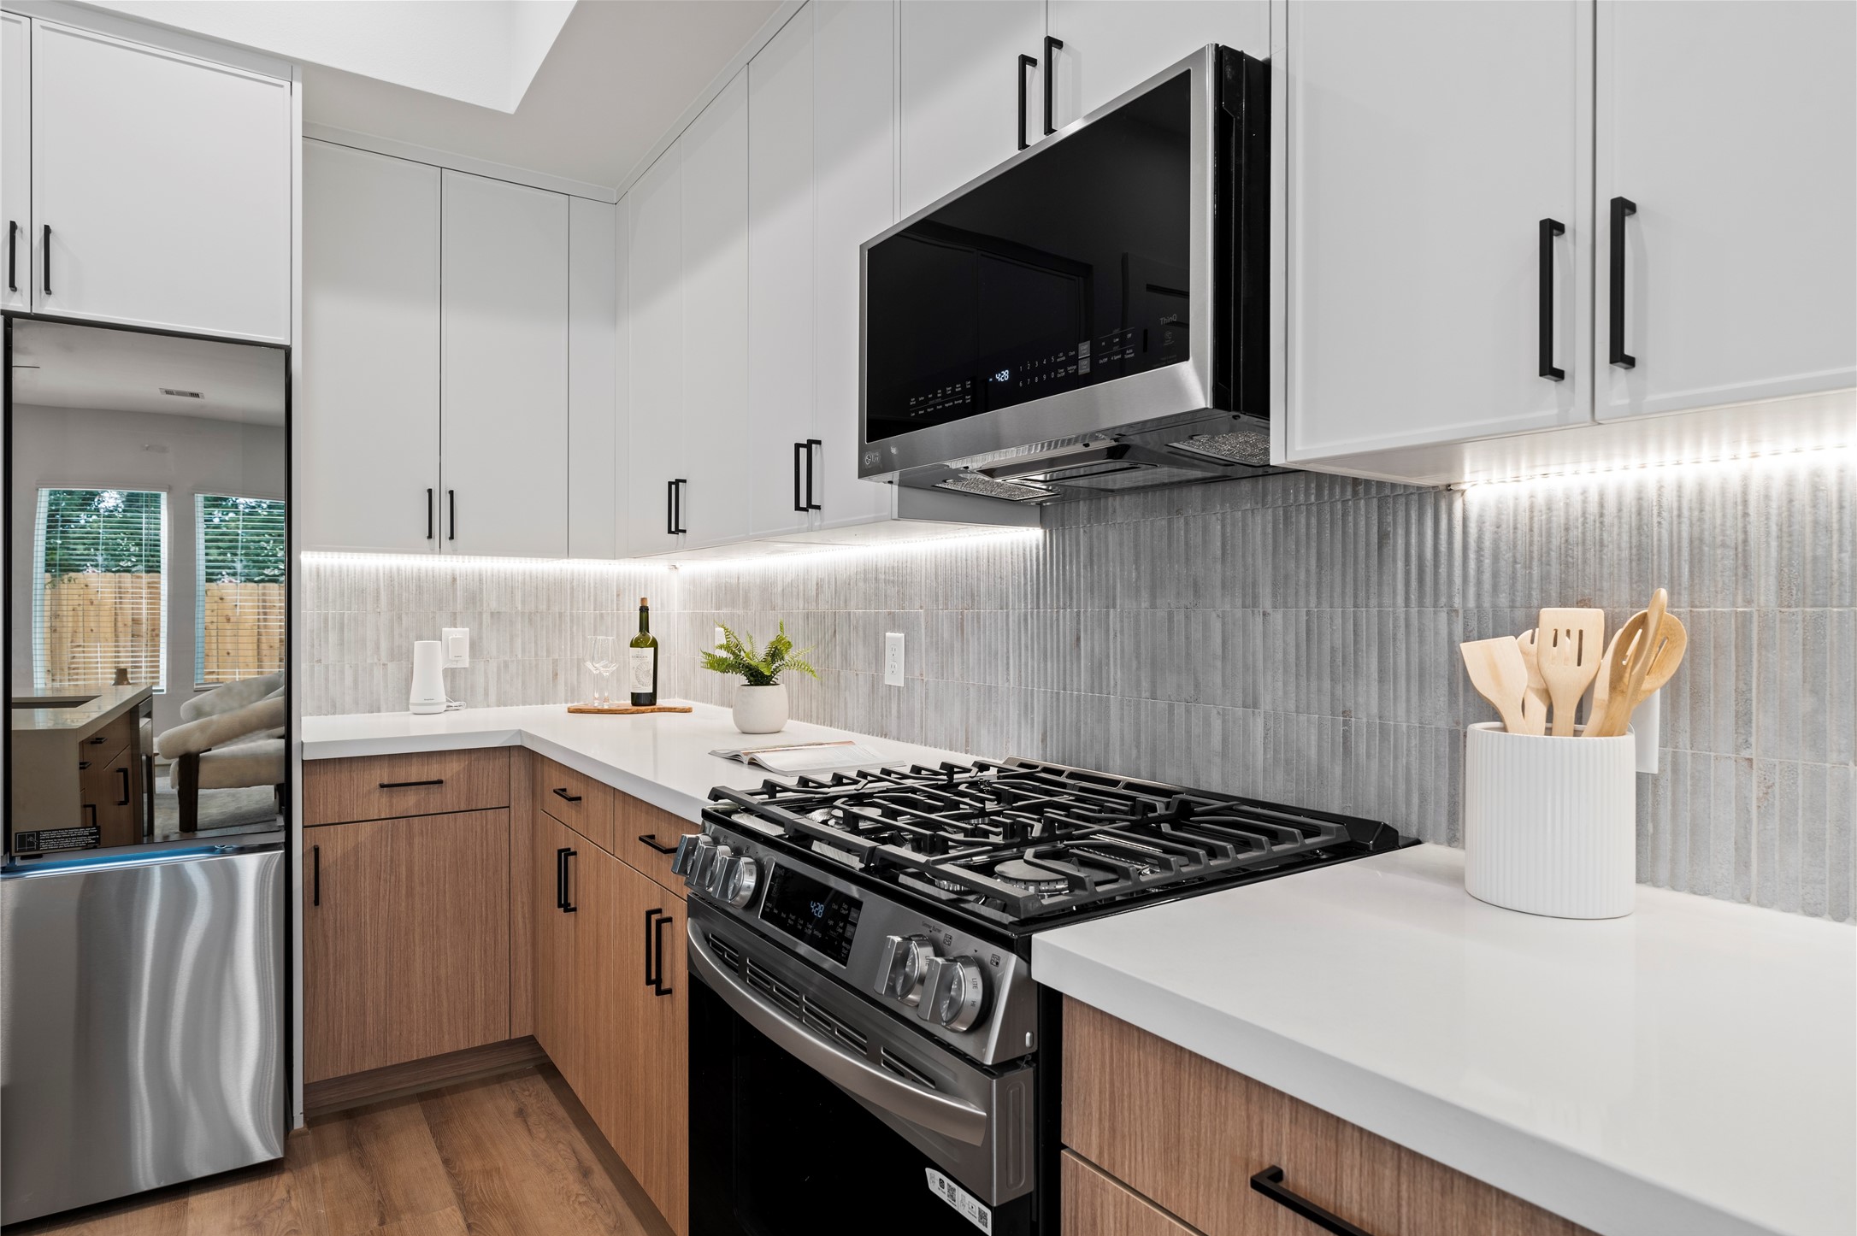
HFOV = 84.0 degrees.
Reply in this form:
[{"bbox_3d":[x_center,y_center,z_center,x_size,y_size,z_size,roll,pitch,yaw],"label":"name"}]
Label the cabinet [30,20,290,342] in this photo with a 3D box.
[{"bbox_3d":[-1.804,-0.919,2.471,0.444,0.596,0.619,0,0,-34],"label":"cabinet"}]

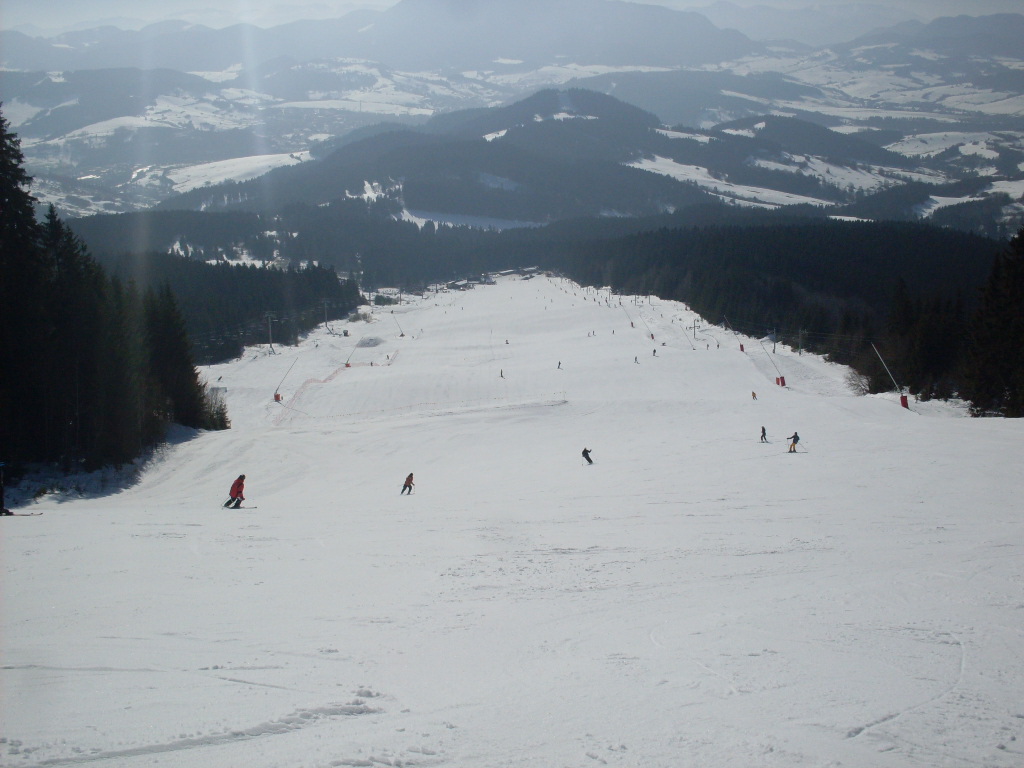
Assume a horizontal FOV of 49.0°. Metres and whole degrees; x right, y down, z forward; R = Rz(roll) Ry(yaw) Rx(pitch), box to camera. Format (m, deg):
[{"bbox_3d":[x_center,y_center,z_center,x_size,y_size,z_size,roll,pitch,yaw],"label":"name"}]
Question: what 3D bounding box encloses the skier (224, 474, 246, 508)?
[{"bbox_3d":[-12.053,4.686,49.000,0.850,1.550,0.600,-7,19,-21],"label":"skier"}]

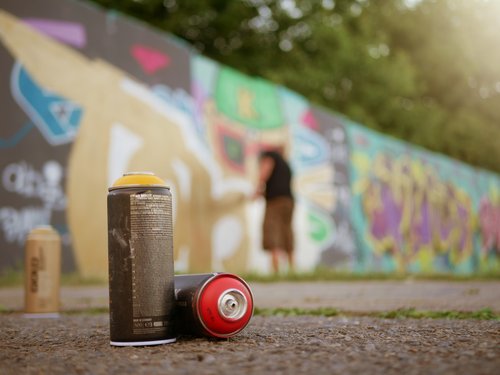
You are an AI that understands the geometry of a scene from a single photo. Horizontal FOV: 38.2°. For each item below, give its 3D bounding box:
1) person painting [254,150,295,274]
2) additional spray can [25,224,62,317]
[{"bbox_3d":[0.302,0.320,8.900,0.500,1.540,0.440,-7,-9,36],"label":"person painting"},{"bbox_3d":[-0.384,0.155,1.335,0.066,0.171,0.066,-1,-7,-6],"label":"additional spray can"}]

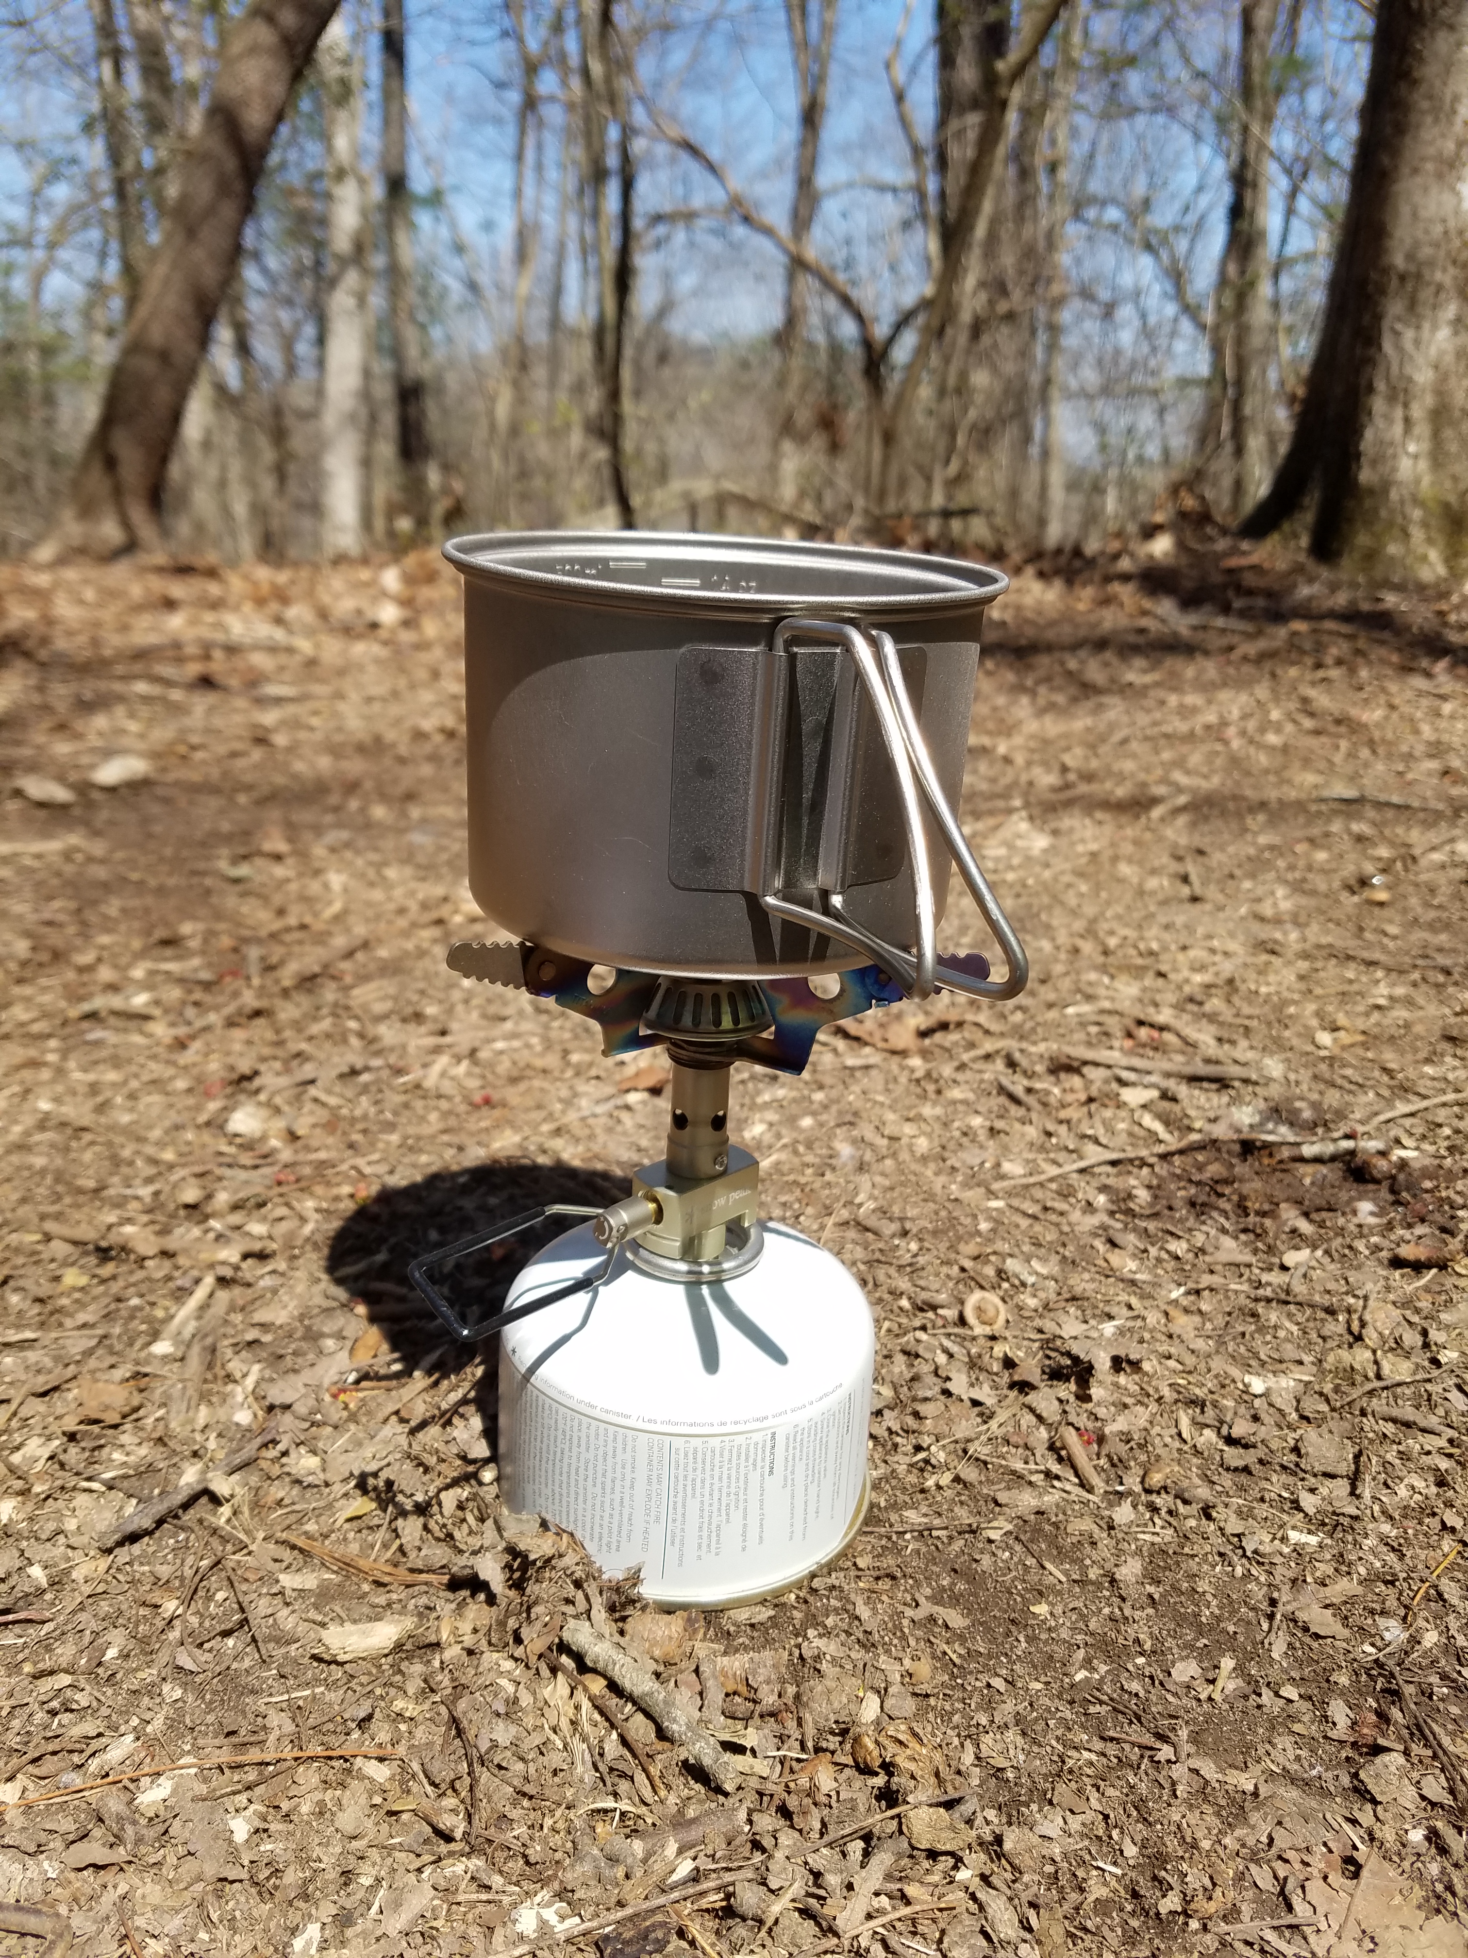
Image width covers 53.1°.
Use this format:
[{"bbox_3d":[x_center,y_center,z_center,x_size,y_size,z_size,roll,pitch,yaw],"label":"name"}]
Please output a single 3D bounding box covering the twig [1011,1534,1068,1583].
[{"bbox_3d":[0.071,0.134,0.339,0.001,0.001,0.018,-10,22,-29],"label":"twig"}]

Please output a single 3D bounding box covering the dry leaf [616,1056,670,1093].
[{"bbox_3d":[-0.037,0.041,0.608,0.021,0.008,0.019,0,19,-3],"label":"dry leaf"}]

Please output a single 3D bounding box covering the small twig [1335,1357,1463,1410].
[{"bbox_3d":[0.190,0.116,0.420,0.052,0.003,0.005,-7,22,-27],"label":"small twig"}]

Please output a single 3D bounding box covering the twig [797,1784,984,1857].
[{"bbox_3d":[0.029,0.153,0.267,0.039,0.003,0.002,-6,20,-21],"label":"twig"}]

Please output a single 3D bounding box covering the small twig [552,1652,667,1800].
[{"bbox_3d":[-0.025,0.146,0.291,0.004,0.004,0.043,-11,24,-36],"label":"small twig"}]

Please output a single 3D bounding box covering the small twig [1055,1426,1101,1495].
[{"bbox_3d":[0.087,0.120,0.370,0.003,0.003,0.027,-1,19,-7],"label":"small twig"}]

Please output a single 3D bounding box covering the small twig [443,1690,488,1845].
[{"bbox_3d":[-0.051,0.150,0.281,0.004,0.003,0.035,-3,20,-19],"label":"small twig"}]

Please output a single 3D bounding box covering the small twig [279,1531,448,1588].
[{"bbox_3d":[-0.085,0.133,0.337,0.047,0.004,0.005,9,20,21],"label":"small twig"}]

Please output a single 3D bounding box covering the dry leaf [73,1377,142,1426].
[{"bbox_3d":[-0.162,0.108,0.381,0.015,0.003,0.021,-4,20,-21],"label":"dry leaf"}]

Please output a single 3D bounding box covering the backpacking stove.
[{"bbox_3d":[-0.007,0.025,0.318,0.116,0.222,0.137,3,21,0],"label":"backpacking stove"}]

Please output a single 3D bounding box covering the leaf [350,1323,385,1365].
[{"bbox_3d":[-0.105,0.105,0.422,0.009,0.006,0.014,-4,19,-15],"label":"leaf"}]

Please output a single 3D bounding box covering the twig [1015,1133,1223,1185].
[{"bbox_3d":[0.142,0.066,0.540,0.095,0.004,0.004,-8,21,-24],"label":"twig"}]

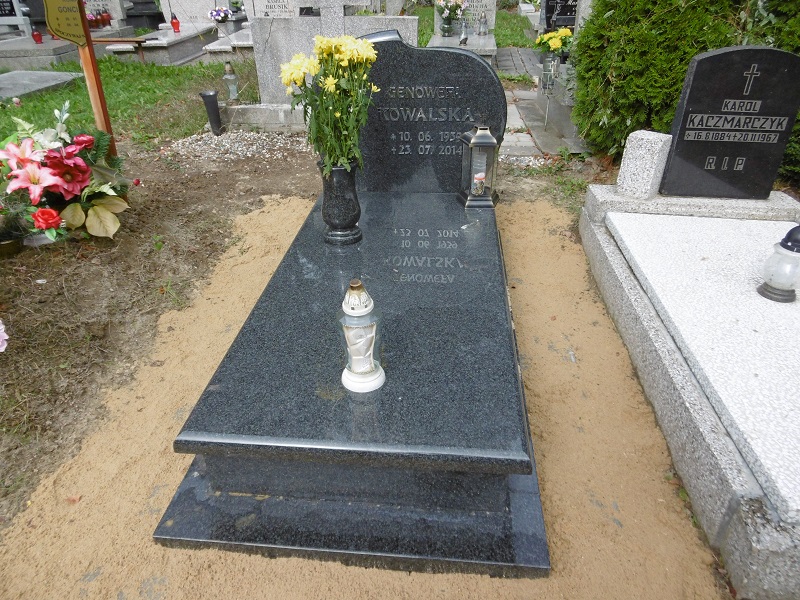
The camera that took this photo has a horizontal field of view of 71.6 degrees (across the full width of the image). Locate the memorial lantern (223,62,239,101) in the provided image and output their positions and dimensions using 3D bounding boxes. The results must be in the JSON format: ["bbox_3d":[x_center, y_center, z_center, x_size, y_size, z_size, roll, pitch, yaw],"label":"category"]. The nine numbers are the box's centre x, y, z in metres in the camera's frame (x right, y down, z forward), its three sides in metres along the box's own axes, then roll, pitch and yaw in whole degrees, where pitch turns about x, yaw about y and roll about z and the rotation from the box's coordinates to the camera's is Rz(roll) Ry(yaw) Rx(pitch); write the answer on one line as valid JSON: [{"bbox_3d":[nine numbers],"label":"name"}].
[{"bbox_3d":[-1.412,-1.807,4.620,0.115,0.319,0.115,2,31,5],"label":"memorial lantern"}]

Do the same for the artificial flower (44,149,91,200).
[{"bbox_3d":[-1.642,-0.620,2.740,0.195,0.240,0.110,-14,14,-20],"label":"artificial flower"}]

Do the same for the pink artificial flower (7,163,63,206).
[{"bbox_3d":[-1.759,-0.561,2.670,0.220,0.190,0.100,-16,14,-22],"label":"pink artificial flower"}]

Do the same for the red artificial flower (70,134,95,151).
[{"bbox_3d":[-1.603,-0.795,2.800,0.105,0.075,0.075,-13,-2,-19],"label":"red artificial flower"}]

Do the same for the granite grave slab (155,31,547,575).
[{"bbox_3d":[-0.049,-0.281,1.859,0.935,0.952,1.879,2,31,5],"label":"granite grave slab"}]

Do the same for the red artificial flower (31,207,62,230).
[{"bbox_3d":[-1.721,-0.397,2.700,0.122,0.105,0.080,-16,-1,-22],"label":"red artificial flower"}]

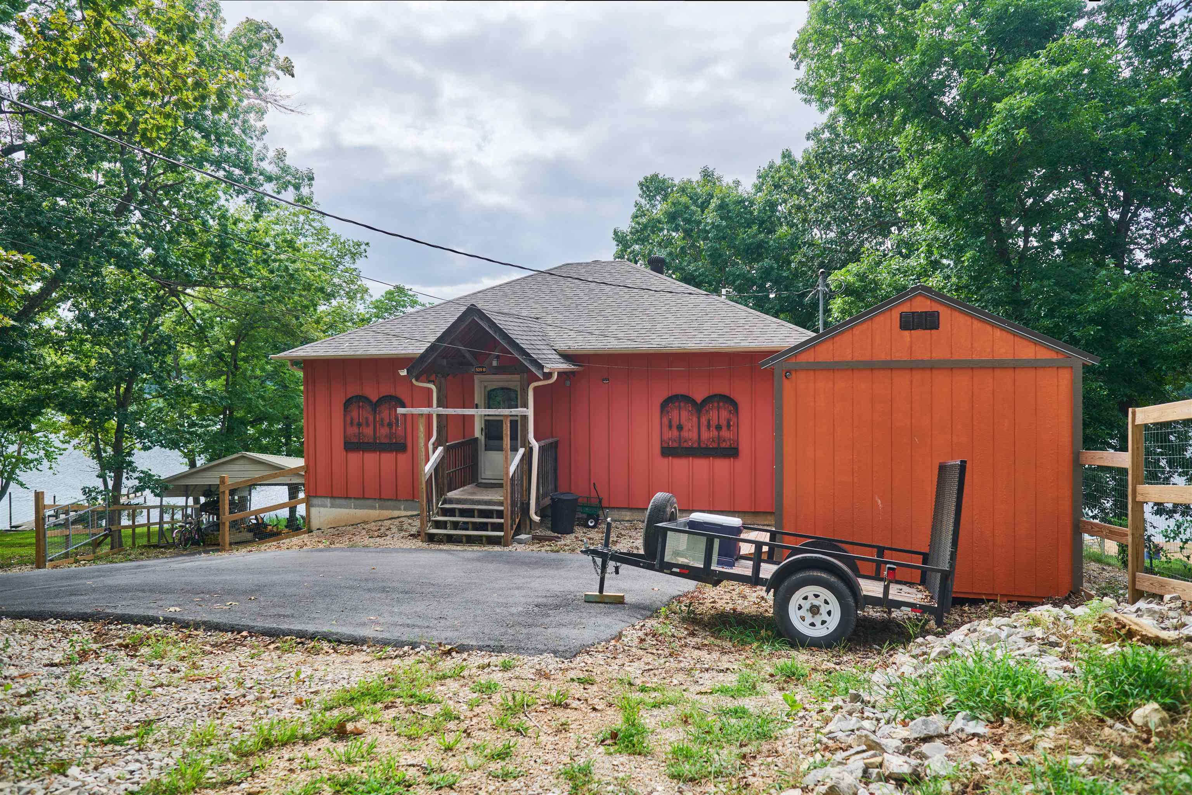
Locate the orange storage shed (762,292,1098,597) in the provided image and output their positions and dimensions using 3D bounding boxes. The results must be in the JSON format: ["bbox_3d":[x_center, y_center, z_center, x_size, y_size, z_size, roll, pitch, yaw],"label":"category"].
[{"bbox_3d":[4.037,0.427,10.535,3.400,3.420,4.100,0,2,15],"label":"orange storage shed"}]

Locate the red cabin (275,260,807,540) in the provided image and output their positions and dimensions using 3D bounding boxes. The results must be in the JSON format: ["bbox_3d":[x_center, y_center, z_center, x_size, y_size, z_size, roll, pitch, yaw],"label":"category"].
[{"bbox_3d":[-0.247,-0.406,20.037,12.100,6.200,11.400,0,2,15],"label":"red cabin"}]

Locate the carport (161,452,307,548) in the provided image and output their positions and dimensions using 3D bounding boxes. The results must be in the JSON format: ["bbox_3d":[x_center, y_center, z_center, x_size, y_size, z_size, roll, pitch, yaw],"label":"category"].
[{"bbox_3d":[-9.660,3.216,24.886,5.250,2.700,4.600,0,-7,11],"label":"carport"}]

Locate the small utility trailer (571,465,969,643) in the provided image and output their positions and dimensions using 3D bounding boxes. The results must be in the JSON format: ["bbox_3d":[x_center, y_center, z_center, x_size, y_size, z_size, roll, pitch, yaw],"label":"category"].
[{"bbox_3d":[1.543,1.325,7.751,3.545,1.729,2.066,3,-1,18],"label":"small utility trailer"}]

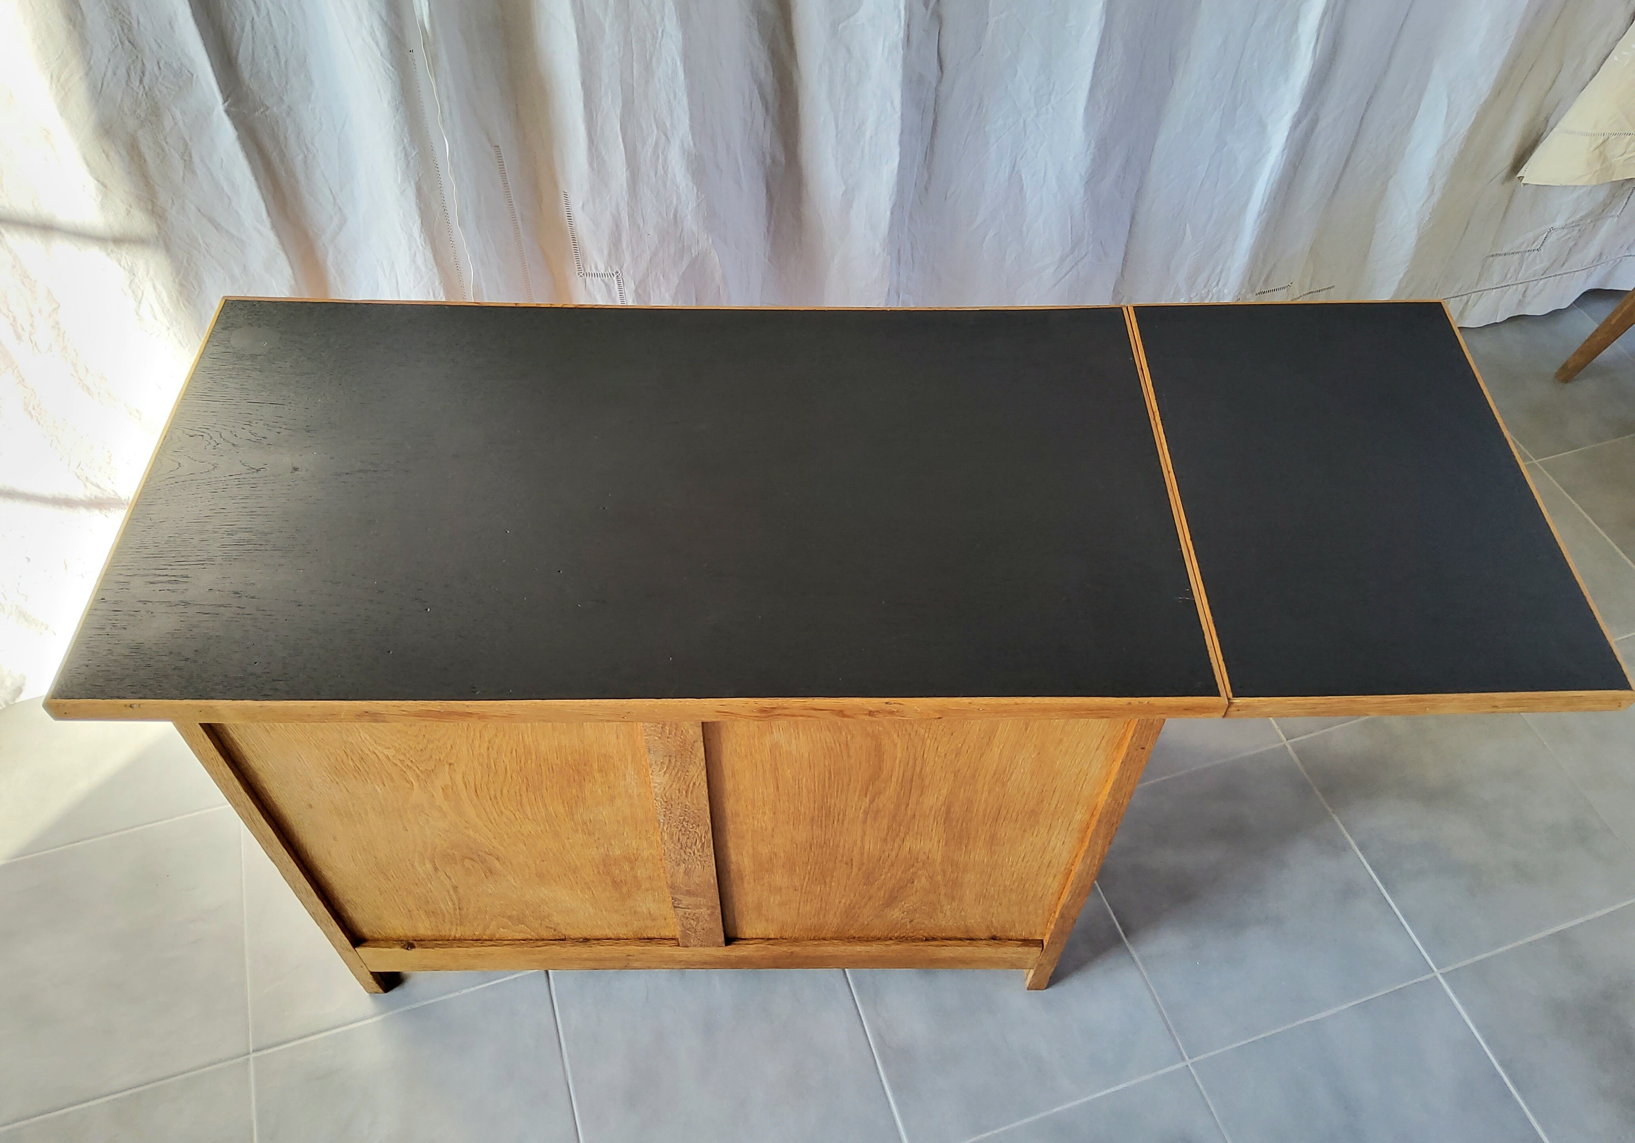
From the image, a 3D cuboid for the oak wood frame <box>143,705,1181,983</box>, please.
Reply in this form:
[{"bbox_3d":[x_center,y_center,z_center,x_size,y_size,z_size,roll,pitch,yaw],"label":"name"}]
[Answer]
[{"bbox_3d":[-0.146,0.153,1.608,0.948,0.740,0.530,0,51,-1],"label":"oak wood frame"}]

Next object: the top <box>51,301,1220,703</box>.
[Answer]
[{"bbox_3d":[-0.163,-0.093,1.302,1.057,0.032,0.545,0,51,-1],"label":"top"}]

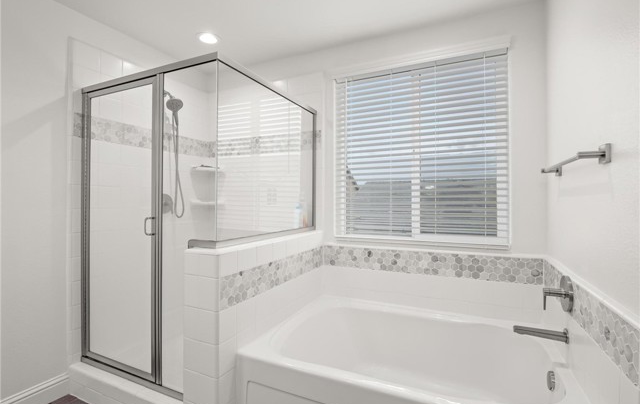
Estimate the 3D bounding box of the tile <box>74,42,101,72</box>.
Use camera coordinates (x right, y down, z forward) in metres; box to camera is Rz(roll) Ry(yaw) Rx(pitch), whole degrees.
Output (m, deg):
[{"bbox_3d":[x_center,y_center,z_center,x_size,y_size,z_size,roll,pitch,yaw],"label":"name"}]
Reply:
[{"bbox_3d":[-1.567,-0.972,1.991,0.010,0.153,0.153,0,0,25],"label":"tile"}]

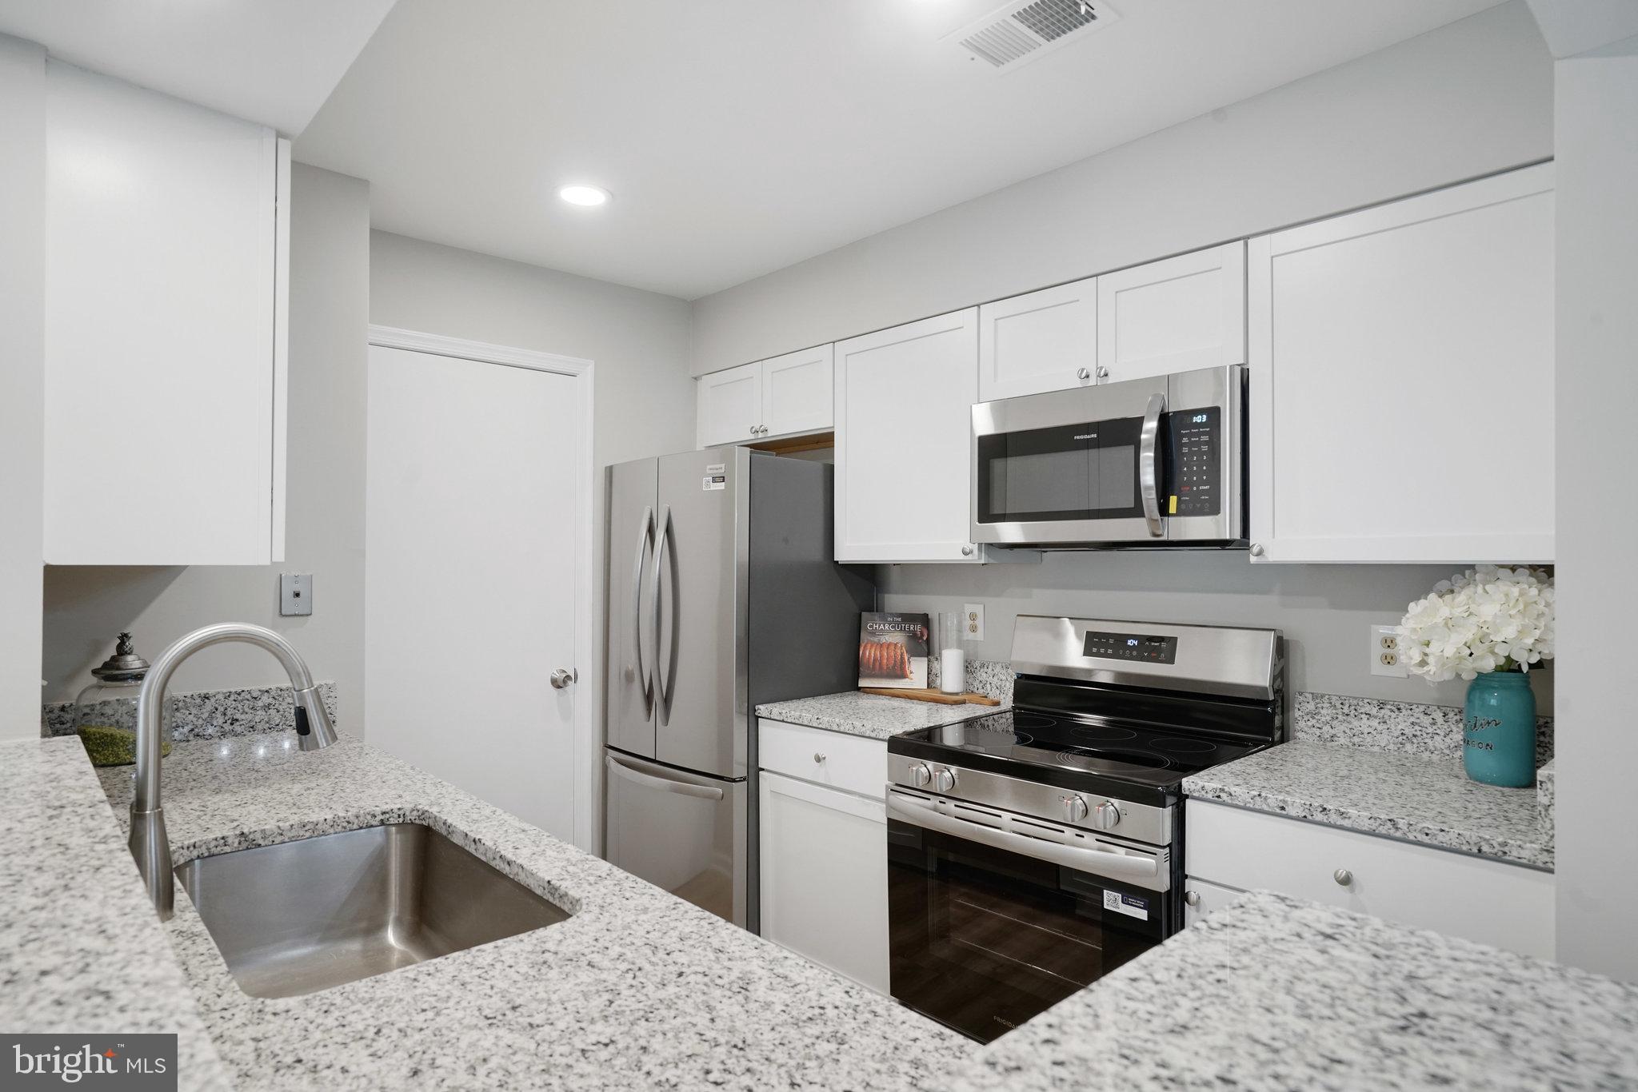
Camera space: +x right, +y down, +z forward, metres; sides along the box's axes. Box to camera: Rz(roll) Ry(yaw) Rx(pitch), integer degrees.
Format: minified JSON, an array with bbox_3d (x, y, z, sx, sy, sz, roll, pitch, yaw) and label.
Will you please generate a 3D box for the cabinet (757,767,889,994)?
[{"bbox_3d":[0.259,1.013,2.767,0.630,0.697,0.605,1,-2,-43],"label":"cabinet"}]

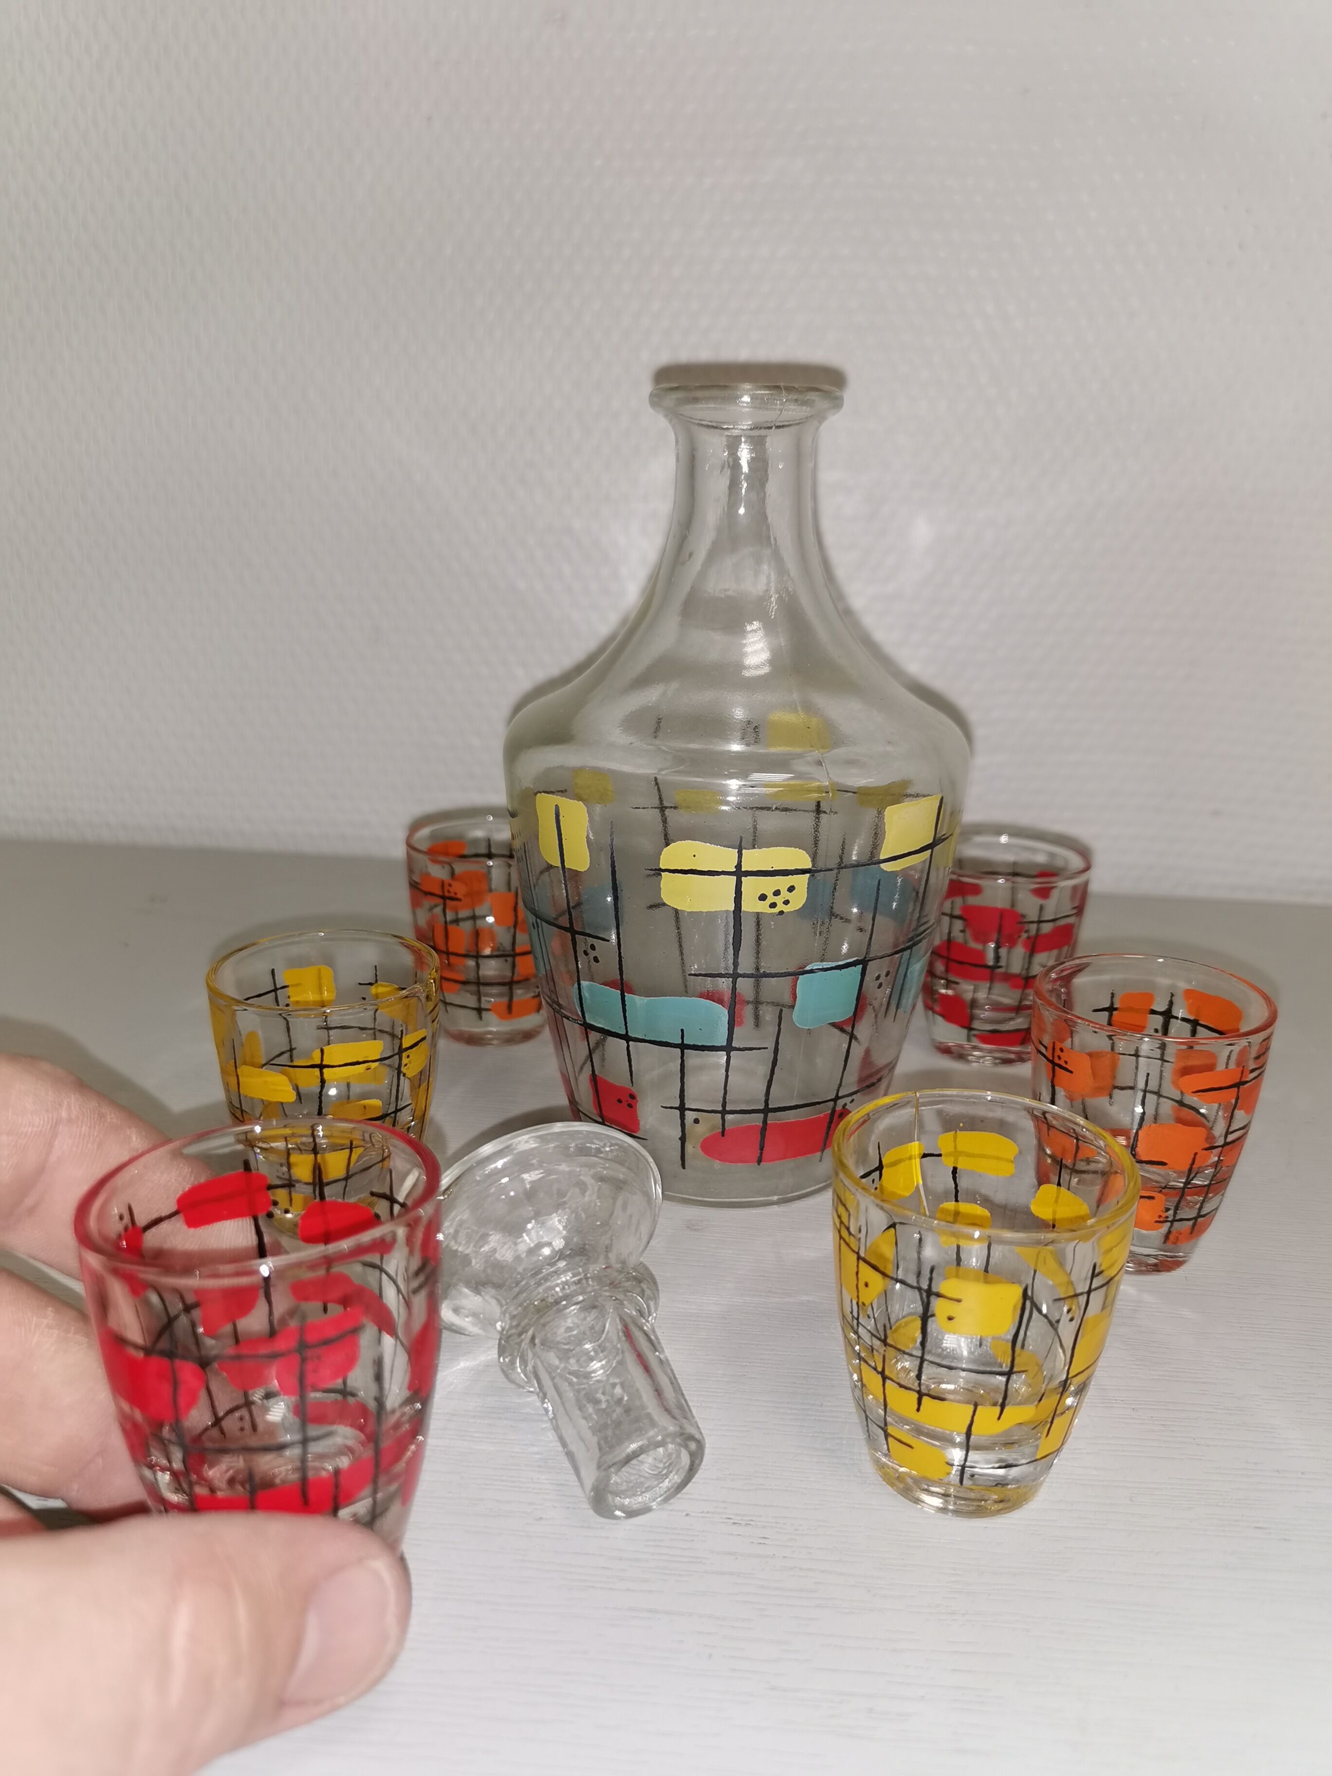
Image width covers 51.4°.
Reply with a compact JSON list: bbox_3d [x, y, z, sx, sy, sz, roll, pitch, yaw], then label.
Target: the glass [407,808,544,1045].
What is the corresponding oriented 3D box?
[{"bbox_3d":[-0.046,0.013,0.369,0.044,0.052,0.044,1,17,0],"label":"glass"}]

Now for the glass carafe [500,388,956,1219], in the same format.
[{"bbox_3d":[0.015,-0.020,0.293,0.097,0.161,0.097,1,17,0],"label":"glass carafe"}]

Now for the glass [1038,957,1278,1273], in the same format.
[{"bbox_3d":[0.093,0.045,0.272,0.044,0.052,0.044,1,17,0],"label":"glass"}]

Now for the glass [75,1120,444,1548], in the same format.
[{"bbox_3d":[-0.050,0.063,0.178,0.044,0.052,0.044,-1,15,0],"label":"glass"}]

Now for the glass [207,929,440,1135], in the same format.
[{"bbox_3d":[-0.067,0.041,0.278,0.044,0.052,0.044,1,17,0],"label":"glass"}]

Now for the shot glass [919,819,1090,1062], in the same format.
[{"bbox_3d":[0.085,0.017,0.361,0.044,0.052,0.044,1,17,0],"label":"shot glass"}]

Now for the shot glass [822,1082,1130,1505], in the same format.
[{"bbox_3d":[0.046,0.064,0.210,0.044,0.052,0.044,1,17,0],"label":"shot glass"}]

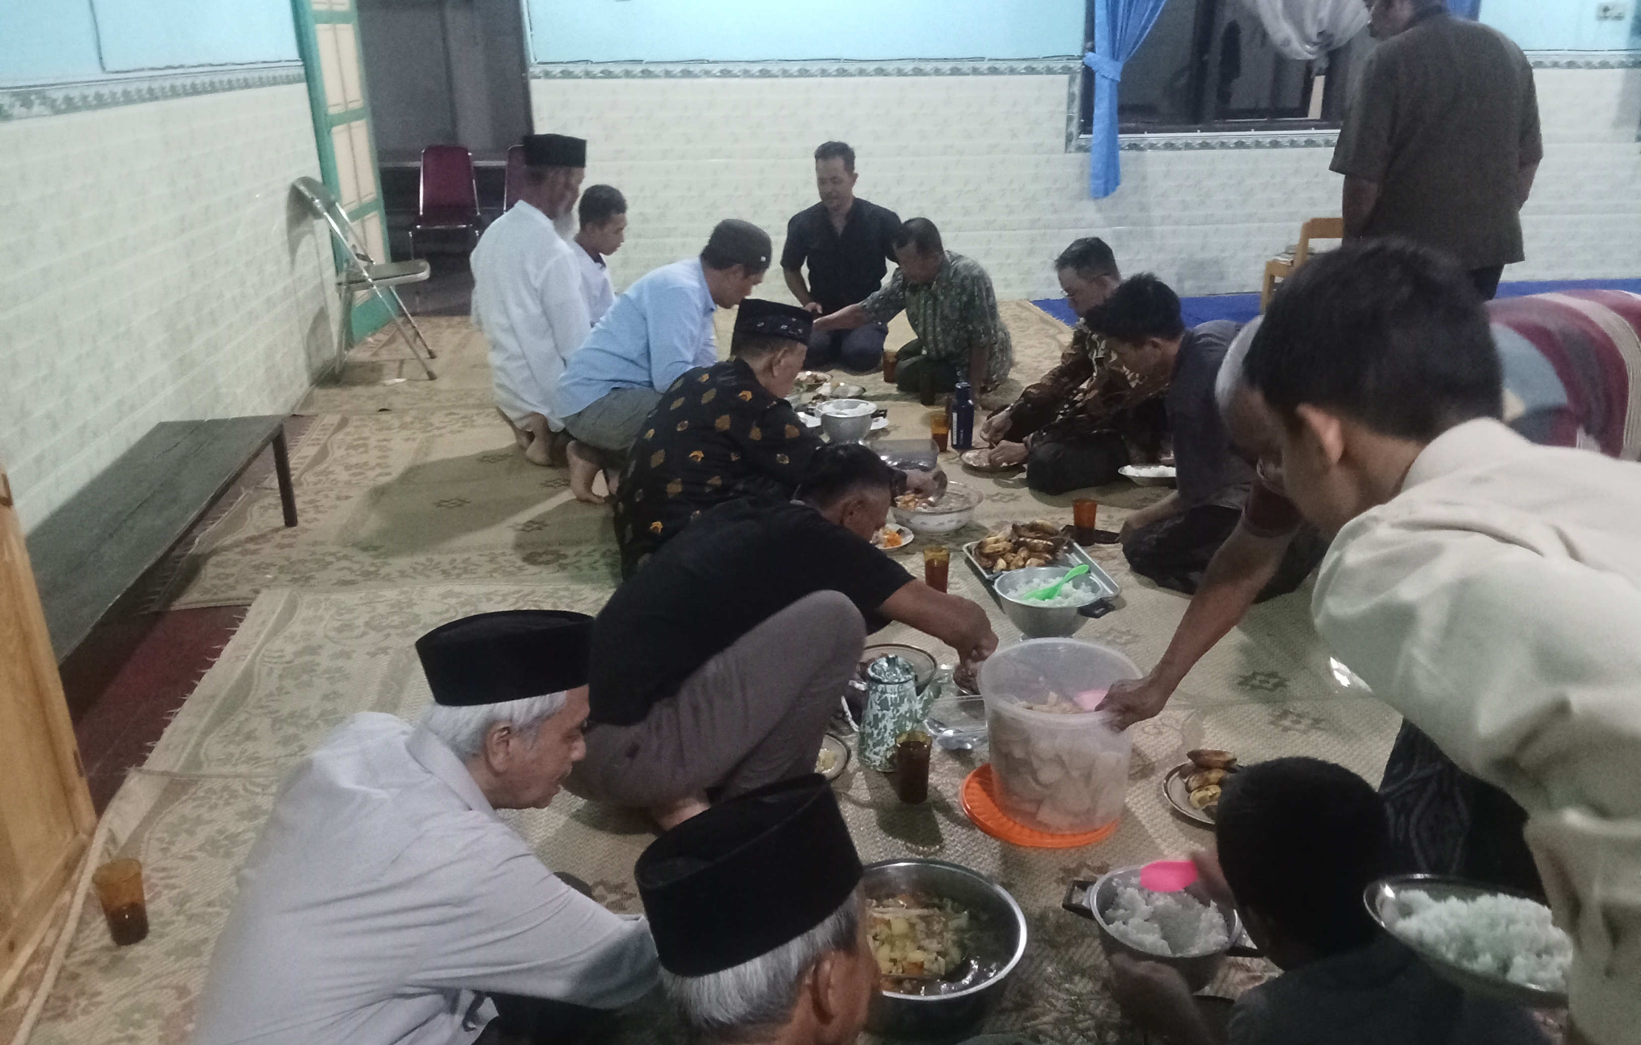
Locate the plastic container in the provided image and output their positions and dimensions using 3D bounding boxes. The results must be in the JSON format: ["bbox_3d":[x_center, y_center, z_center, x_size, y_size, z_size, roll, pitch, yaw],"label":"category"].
[{"bbox_3d":[0.452,0.407,2.420,0.308,0.259,0.308,-3,21,-7],"label":"plastic container"}]

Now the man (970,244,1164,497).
[{"bbox_3d":[0.850,-0.566,4.269,0.780,0.760,0.620,-12,24,-28],"label":"man"}]

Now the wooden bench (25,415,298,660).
[{"bbox_3d":[-1.643,0.144,3.035,0.370,0.335,1.640,-3,21,-7],"label":"wooden bench"}]

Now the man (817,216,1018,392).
[{"bbox_3d":[0.451,-0.872,5.188,0.616,0.706,0.815,18,28,40],"label":"man"}]

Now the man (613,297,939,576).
[{"bbox_3d":[-0.126,-0.271,3.591,0.925,0.726,0.577,-8,22,-18],"label":"man"}]

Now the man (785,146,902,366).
[{"bbox_3d":[0.112,-1.224,5.761,0.570,0.950,0.660,2,21,5],"label":"man"}]

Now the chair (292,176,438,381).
[{"bbox_3d":[-1.945,-1.094,5.661,0.507,0.835,0.457,-2,21,-4],"label":"chair"}]

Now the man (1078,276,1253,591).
[{"bbox_3d":[1.032,-0.278,3.481,0.776,0.795,0.616,-1,21,-1],"label":"man"}]

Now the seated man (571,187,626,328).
[{"bbox_3d":[-0.763,-0.916,5.119,0.600,0.840,0.550,5,21,15],"label":"seated man"}]

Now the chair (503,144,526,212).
[{"bbox_3d":[-1.847,-2.006,8.357,0.477,0.865,0.537,-3,21,-7],"label":"chair"}]

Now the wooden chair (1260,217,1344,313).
[{"bbox_3d":[2.406,-1.202,6.240,0.340,0.580,0.330,-3,21,-6],"label":"wooden chair"}]

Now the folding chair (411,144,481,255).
[{"bbox_3d":[-2.263,-1.829,7.744,0.450,0.880,0.530,-3,21,-7],"label":"folding chair"}]

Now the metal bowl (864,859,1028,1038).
[{"bbox_3d":[0.151,0.657,1.955,0.322,0.110,0.322,0,21,0],"label":"metal bowl"}]

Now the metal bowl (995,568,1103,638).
[{"bbox_3d":[0.559,0.217,3.136,0.260,0.122,0.260,-1,21,0],"label":"metal bowl"}]

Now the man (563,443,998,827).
[{"bbox_3d":[-0.056,0.187,2.400,0.850,0.680,0.520,-8,22,-19],"label":"man"}]

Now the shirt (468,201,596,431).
[{"bbox_3d":[-1.007,-0.729,4.541,0.440,0.780,0.500,-18,27,-39],"label":"shirt"}]

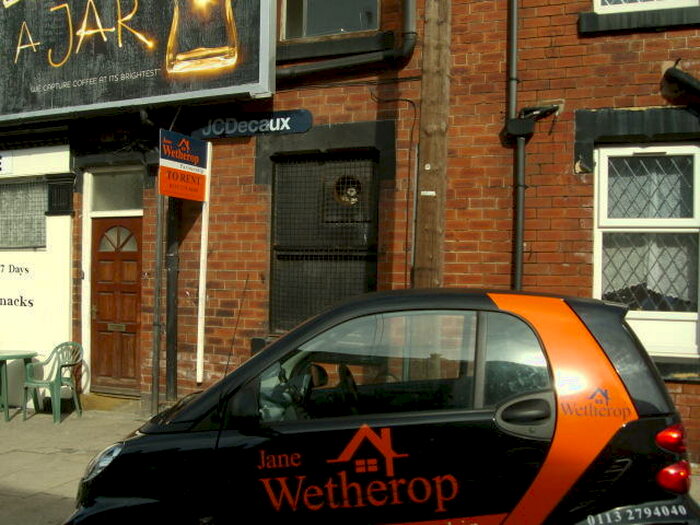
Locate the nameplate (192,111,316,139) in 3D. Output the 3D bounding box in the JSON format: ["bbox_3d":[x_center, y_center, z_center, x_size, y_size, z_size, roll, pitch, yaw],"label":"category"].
[{"bbox_3d":[-1.031,-1.378,7.400,1.440,0.215,0.060,0,-1,23],"label":"nameplate"}]

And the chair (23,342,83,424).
[{"bbox_3d":[-3.088,1.222,7.562,0.510,0.780,0.510,1,-1,13],"label":"chair"}]

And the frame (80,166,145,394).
[{"bbox_3d":[-2.654,0.213,8.190,0.930,2.540,0.110,0,-1,23],"label":"frame"}]

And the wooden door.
[{"bbox_3d":[-2.625,0.486,8.194,0.750,1.980,0.060,0,-1,23],"label":"wooden door"}]

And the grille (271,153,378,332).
[{"bbox_3d":[-0.269,-0.172,7.116,1.140,1.780,0.060,0,-1,23],"label":"grille"}]

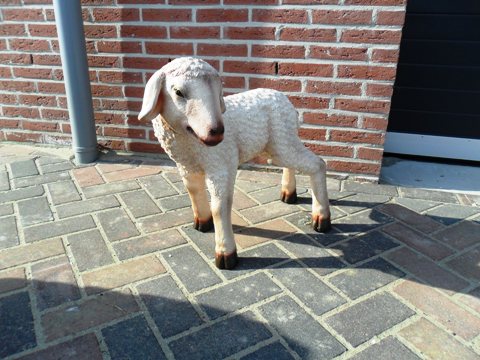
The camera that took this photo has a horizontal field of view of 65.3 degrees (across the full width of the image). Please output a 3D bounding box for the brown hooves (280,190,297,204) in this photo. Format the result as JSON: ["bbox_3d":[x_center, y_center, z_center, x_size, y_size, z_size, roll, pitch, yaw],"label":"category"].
[{"bbox_3d":[0.172,0.054,1.308,0.049,0.042,0.045,-15,27,-37],"label":"brown hooves"}]

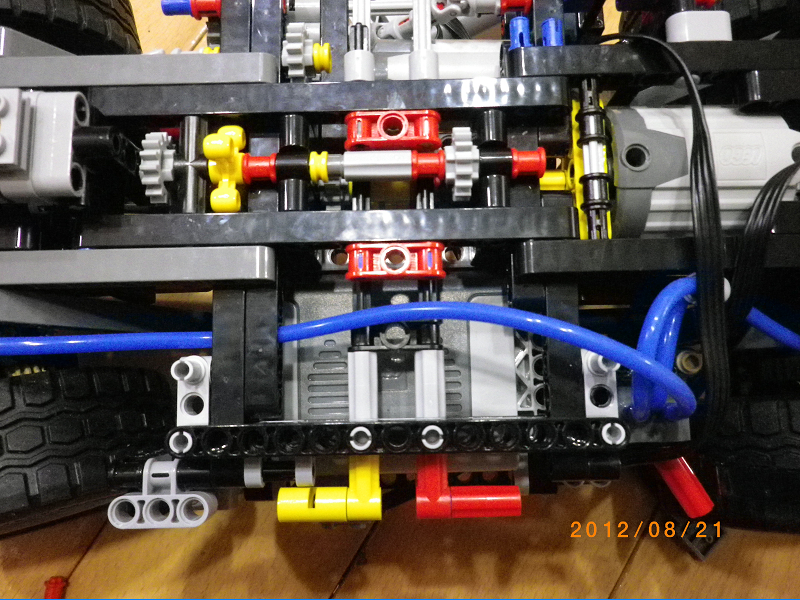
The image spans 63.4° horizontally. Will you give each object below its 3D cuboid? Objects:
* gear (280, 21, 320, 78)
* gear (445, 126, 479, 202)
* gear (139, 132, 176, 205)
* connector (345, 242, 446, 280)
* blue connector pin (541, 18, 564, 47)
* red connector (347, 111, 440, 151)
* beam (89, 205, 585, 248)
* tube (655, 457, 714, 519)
[{"bbox_3d":[-0.026,-0.062,0.165,0.008,0.018,0.018,-1,81,0],"label":"gear"},{"bbox_3d":[0.015,-0.032,0.153,0.008,0.018,0.018,-1,81,0],"label":"gear"},{"bbox_3d":[-0.057,-0.031,0.154,0.008,0.017,0.017,-1,83,0],"label":"gear"},{"bbox_3d":[-0.001,-0.009,0.152,0.024,0.008,0.008,-1,83,0],"label":"connector"},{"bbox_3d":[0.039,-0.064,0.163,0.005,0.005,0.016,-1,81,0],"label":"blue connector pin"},{"bbox_3d":[-0.002,-0.040,0.156,0.024,0.008,0.008,-1,83,0],"label":"red connector"},{"bbox_3d":[-0.017,-0.017,0.158,0.119,0.007,0.008,-1,81,0],"label":"beam"},{"bbox_3d":[0.078,0.051,0.176,0.007,0.007,0.016,-31,84,-3],"label":"tube"}]

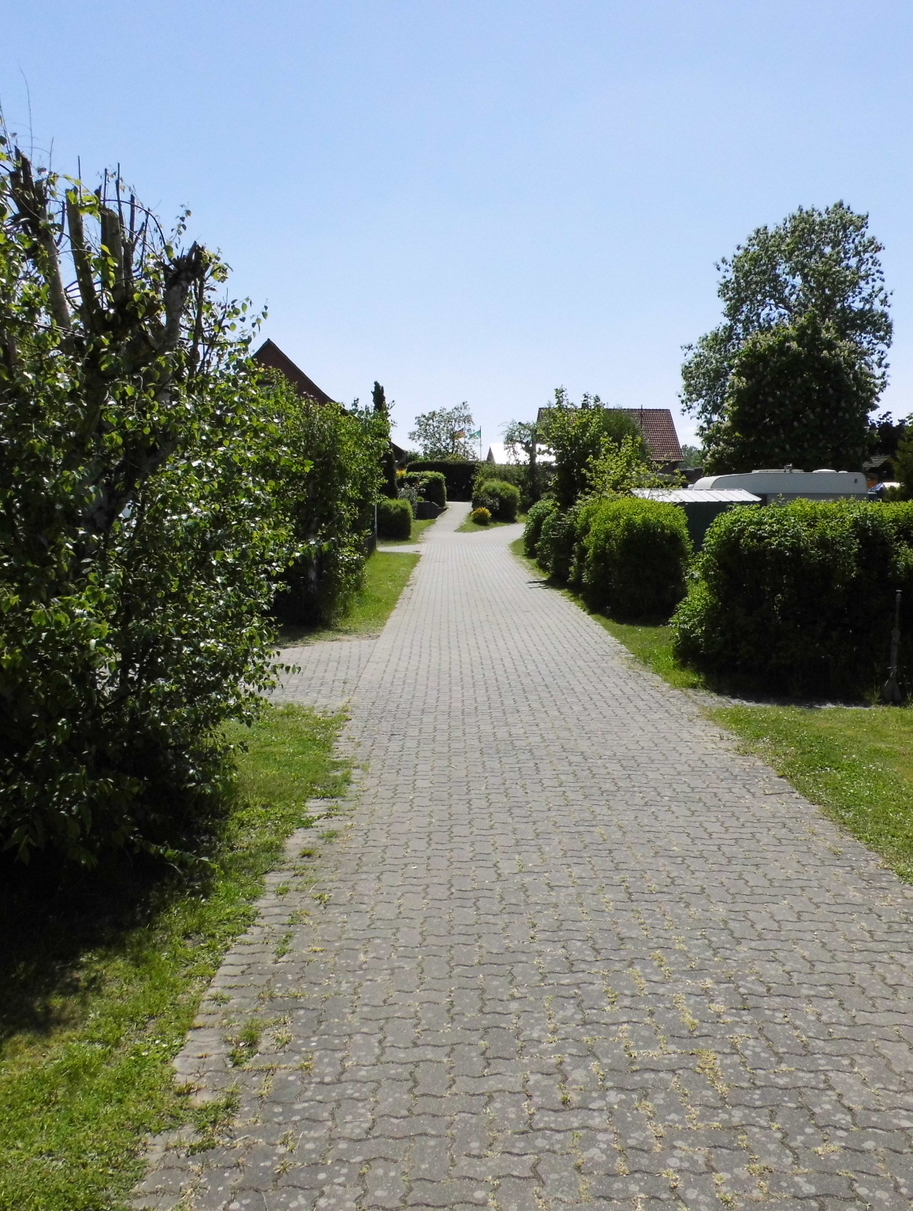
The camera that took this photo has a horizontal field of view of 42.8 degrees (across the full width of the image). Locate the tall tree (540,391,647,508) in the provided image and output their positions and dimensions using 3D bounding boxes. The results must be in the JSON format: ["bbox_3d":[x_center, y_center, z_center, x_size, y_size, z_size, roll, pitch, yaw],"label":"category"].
[{"bbox_3d":[4.216,-4.091,36.251,3.500,5.200,3.200,1,6,7],"label":"tall tree"}]

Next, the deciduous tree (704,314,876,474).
[{"bbox_3d":[17.028,-9.500,59.511,8.700,10.600,8.200,2,6,16],"label":"deciduous tree"}]

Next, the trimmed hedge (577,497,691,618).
[{"bbox_3d":[2.673,-0.758,17.583,1.700,1.730,1.750,1,6,9],"label":"trimmed hedge"}]

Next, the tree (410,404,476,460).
[{"bbox_3d":[-1.004,-11.402,88.366,5.000,7.600,5.000,0,6,-1],"label":"tree"}]

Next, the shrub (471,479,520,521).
[{"bbox_3d":[1.809,-4.792,53.094,2.120,1.950,2.000,0,6,2],"label":"shrub"}]

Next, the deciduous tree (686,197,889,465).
[{"bbox_3d":[20.638,-15.031,72.954,12.800,19.800,11.500,2,6,15],"label":"deciduous tree"}]

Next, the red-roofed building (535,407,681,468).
[{"bbox_3d":[12.821,-13.121,98.357,12.800,7.400,9.000,0,6,0],"label":"red-roofed building"}]

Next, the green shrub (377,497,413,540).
[{"bbox_3d":[-2.333,-3.227,43.577,1.420,1.600,1.400,0,6,-3],"label":"green shrub"}]

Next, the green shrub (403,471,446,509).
[{"bbox_3d":[-1.520,-5.466,55.084,2.000,1.750,1.800,0,6,-2],"label":"green shrub"}]

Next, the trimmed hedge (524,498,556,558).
[{"bbox_3d":[2.487,-2.185,33.080,1.200,1.670,1.300,0,6,4],"label":"trimmed hedge"}]

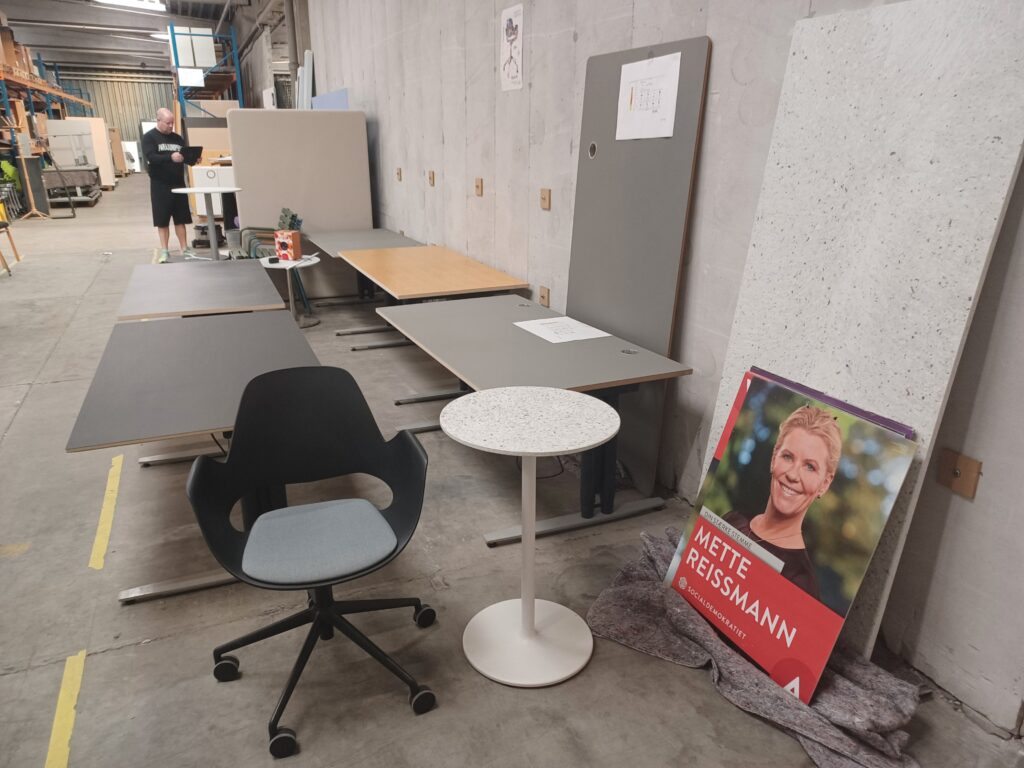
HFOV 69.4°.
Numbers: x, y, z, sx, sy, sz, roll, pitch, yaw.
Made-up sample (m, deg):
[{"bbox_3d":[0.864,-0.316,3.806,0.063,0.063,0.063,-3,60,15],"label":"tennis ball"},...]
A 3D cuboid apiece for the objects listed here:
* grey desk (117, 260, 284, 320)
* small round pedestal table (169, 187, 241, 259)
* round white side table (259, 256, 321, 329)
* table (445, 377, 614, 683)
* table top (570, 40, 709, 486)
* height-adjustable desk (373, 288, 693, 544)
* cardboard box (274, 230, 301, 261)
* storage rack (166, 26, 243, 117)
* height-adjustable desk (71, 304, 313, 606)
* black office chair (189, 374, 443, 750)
[{"bbox_3d":[-1.888,-0.295,4.607,0.800,0.677,1.600,-8,20,-21],"label":"grey desk"},{"bbox_3d":[-3.688,-1.950,9.089,0.850,0.840,0.850,-8,20,-20],"label":"small round pedestal table"},{"bbox_3d":[-1.793,-0.757,6.095,0.500,0.514,0.500,-6,20,-17],"label":"round white side table"},{"bbox_3d":[0.051,0.448,2.189,0.500,0.759,0.500,0,19,1],"label":"table"},{"bbox_3d":[0.487,-0.502,3.308,0.026,1.838,0.858,-5,19,-25],"label":"table top"},{"bbox_3d":[-0.011,0.087,3.408,0.800,0.650,1.580,-9,21,-23],"label":"height-adjustable desk"},{"bbox_3d":[-1.826,-1.143,6.083,0.155,0.225,0.140,6,20,18],"label":"cardboard box"},{"bbox_3d":[-5.857,-5.061,14.459,1.070,3.250,2.800,-8,21,-22],"label":"storage rack"},{"bbox_3d":[-1.202,0.215,3.047,0.800,0.652,1.580,-8,20,-21],"label":"height-adjustable desk"},{"bbox_3d":[-0.532,0.444,2.062,0.670,0.855,0.660,-6,20,-17],"label":"black office chair"}]

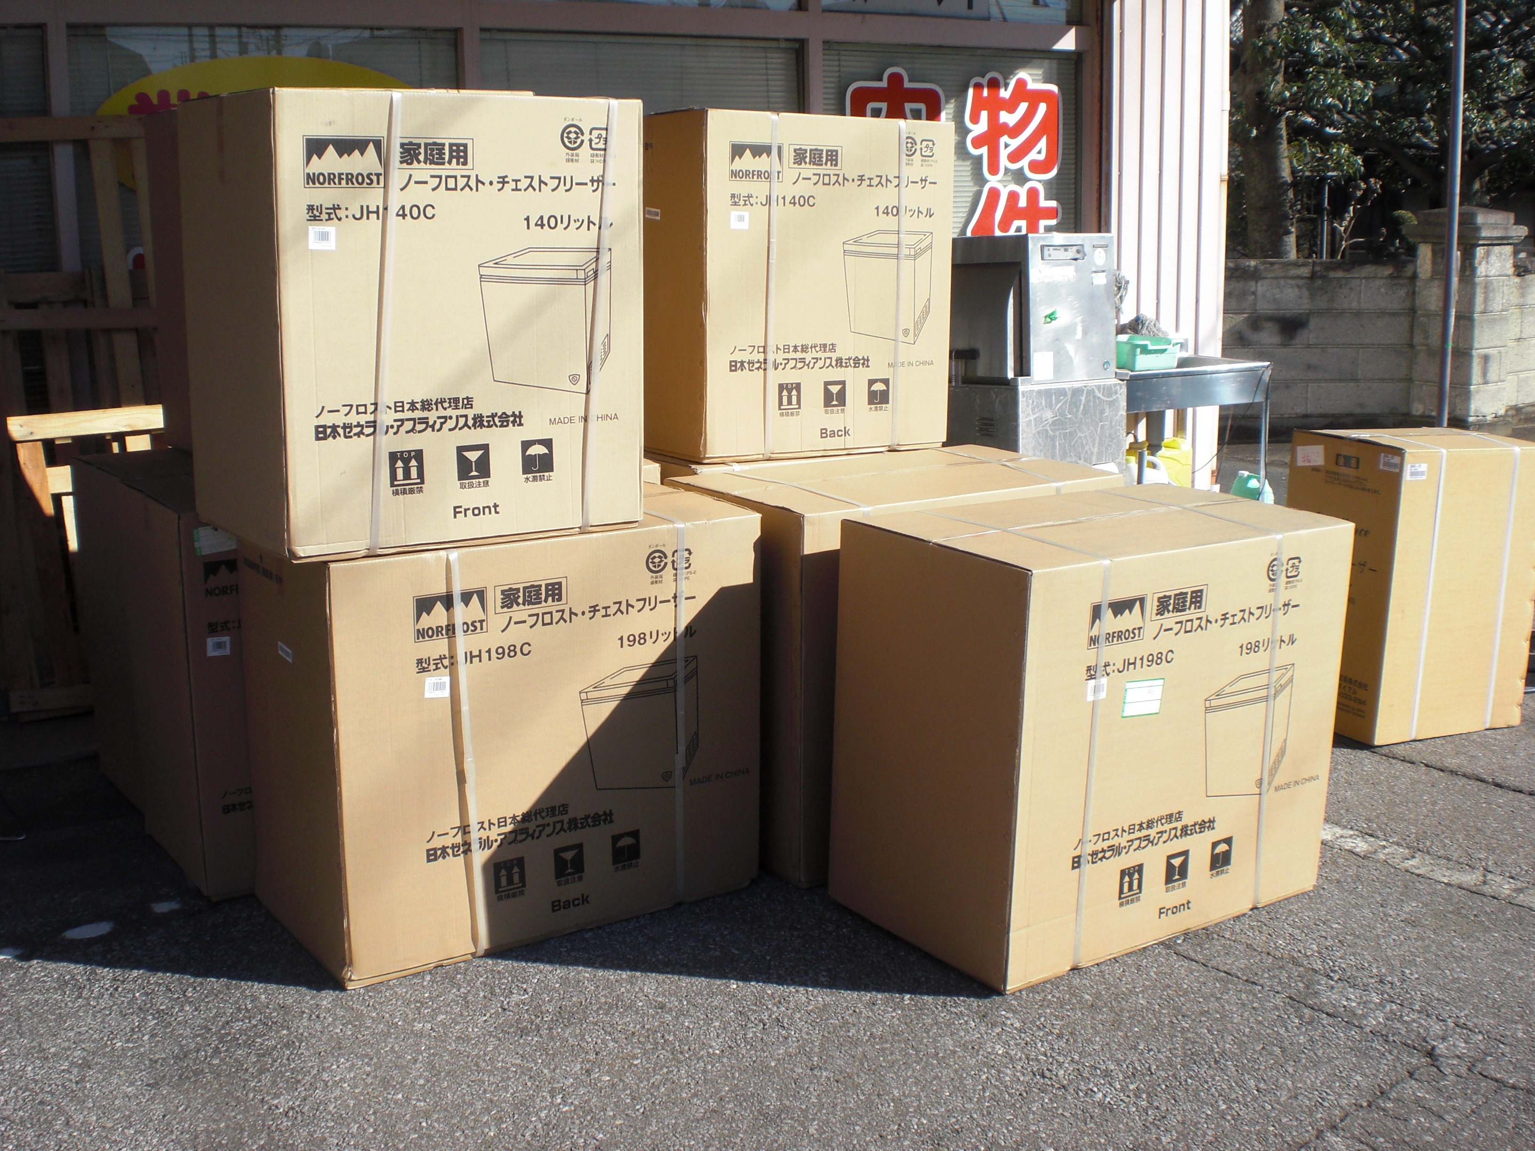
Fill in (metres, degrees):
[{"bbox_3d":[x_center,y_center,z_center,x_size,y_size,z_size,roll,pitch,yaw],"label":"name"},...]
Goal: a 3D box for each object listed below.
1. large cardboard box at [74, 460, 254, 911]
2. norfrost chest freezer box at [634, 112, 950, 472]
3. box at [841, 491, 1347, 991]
[{"bbox_3d":[-1.224,0.161,4.358,0.795,0.882,1.064,-7,15,-33],"label":"large cardboard box"},{"bbox_3d":[0.034,-0.815,4.707,0.795,0.882,0.523,-7,15,-32],"label":"norfrost chest freezer box"},{"bbox_3d":[0.725,0.307,3.828,0.991,0.880,0.588,-8,15,-34],"label":"box"}]

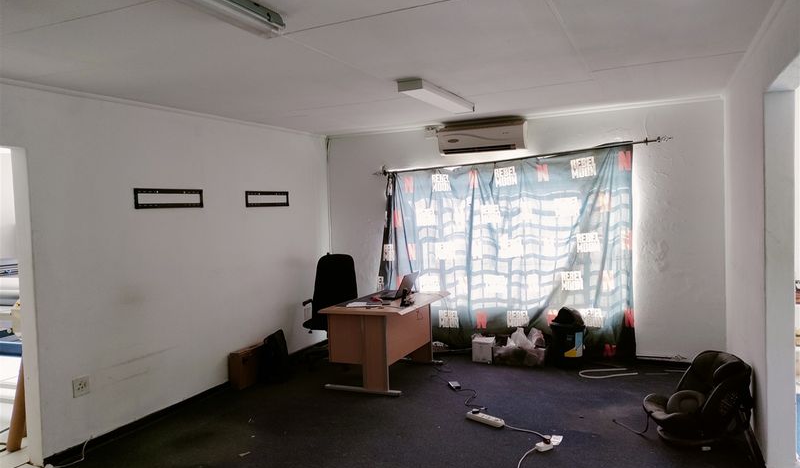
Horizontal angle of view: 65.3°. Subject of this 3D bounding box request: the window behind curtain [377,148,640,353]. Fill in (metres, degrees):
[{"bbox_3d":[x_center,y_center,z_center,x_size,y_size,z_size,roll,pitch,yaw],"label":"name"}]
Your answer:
[{"bbox_3d":[1.007,0.201,6.573,2.750,2.100,0.150,-1,3,23],"label":"window behind curtain"}]

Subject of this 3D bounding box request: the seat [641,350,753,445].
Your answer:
[{"bbox_3d":[1.940,1.047,4.117,0.640,0.530,0.450,-3,3,-15],"label":"seat"}]

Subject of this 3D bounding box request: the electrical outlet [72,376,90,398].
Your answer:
[{"bbox_3d":[-2.140,1.027,4.202,0.015,0.118,0.125,-1,3,23],"label":"electrical outlet"}]

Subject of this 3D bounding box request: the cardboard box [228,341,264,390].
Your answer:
[{"bbox_3d":[-1.388,1.207,5.690,0.125,0.310,0.400,-1,3,23],"label":"cardboard box"}]

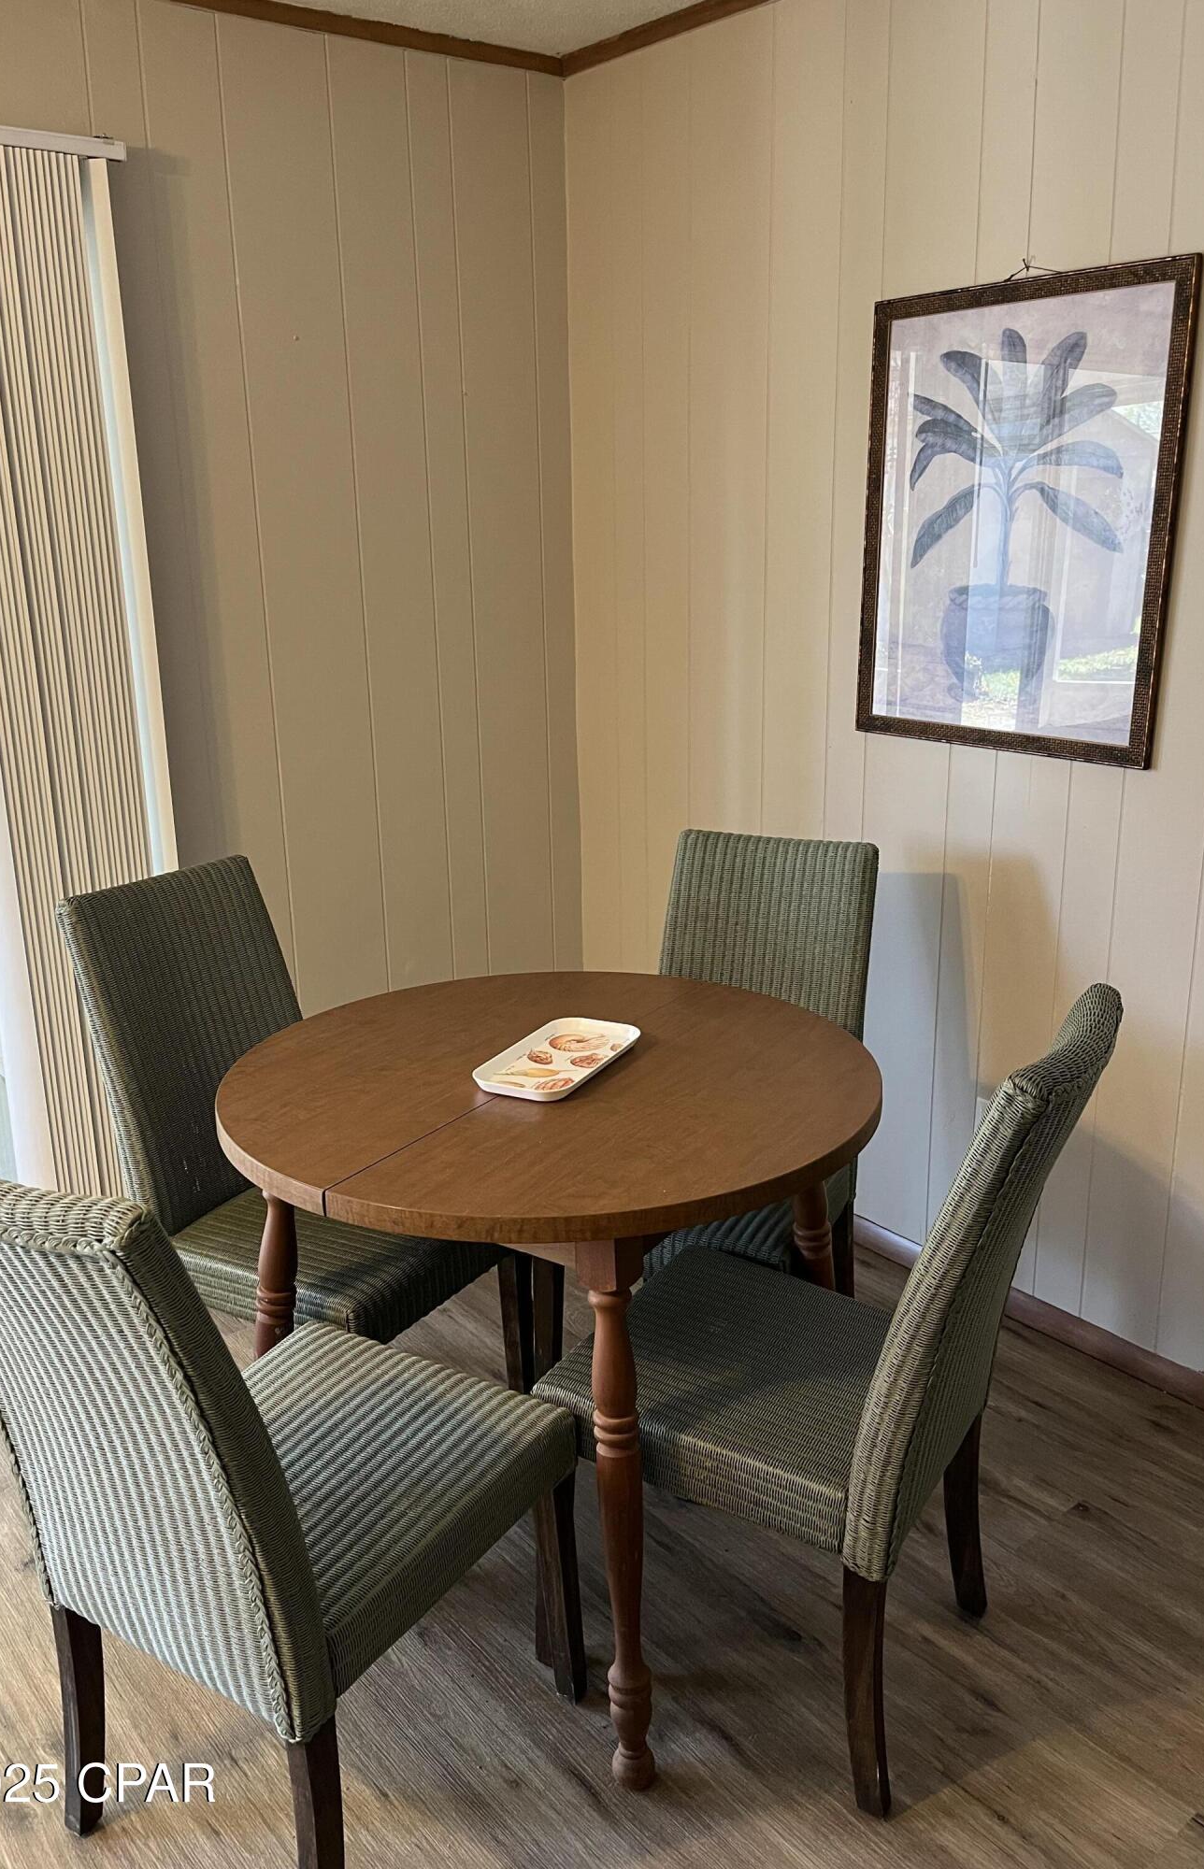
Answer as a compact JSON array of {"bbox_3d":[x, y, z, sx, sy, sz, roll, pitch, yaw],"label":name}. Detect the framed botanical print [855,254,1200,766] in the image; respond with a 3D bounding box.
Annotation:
[{"bbox_3d":[0.693,-0.700,2.401,0.025,0.762,0.606,-14,21,-37],"label":"framed botanical print"}]

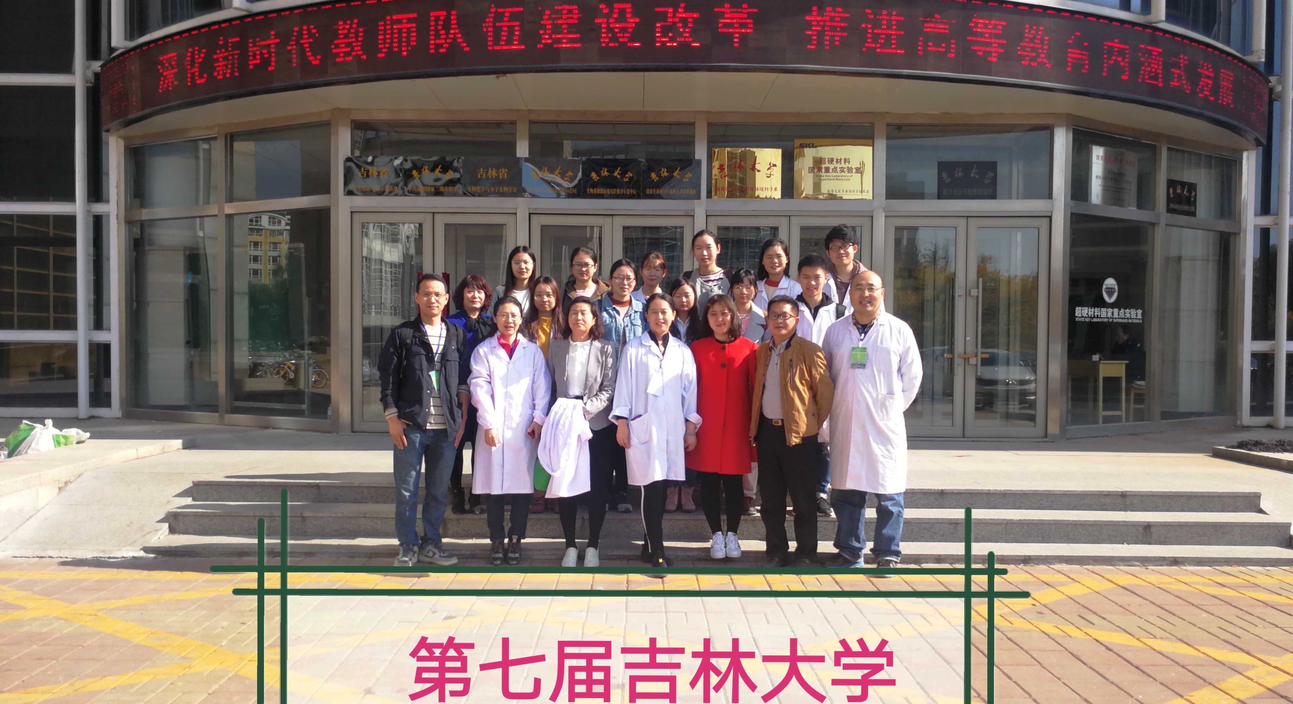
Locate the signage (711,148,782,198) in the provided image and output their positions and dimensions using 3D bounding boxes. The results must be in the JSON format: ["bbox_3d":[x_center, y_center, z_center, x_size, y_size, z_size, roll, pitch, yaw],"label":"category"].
[{"bbox_3d":[1.016,-1.798,10.169,0.700,0.505,0.030,0,1,0],"label":"signage"}]

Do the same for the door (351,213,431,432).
[{"bbox_3d":[-2.582,-0.303,10.257,0.815,2.240,0.060,0,1,0],"label":"door"}]

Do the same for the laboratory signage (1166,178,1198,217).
[{"bbox_3d":[6.014,-1.725,11.329,0.600,0.395,0.030,-1,2,-32],"label":"laboratory signage"}]

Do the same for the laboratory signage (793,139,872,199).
[{"bbox_3d":[1.889,-1.838,10.168,0.790,0.600,0.030,0,1,0],"label":"laboratory signage"}]

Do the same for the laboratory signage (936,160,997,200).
[{"bbox_3d":[3.258,-1.742,10.230,0.600,0.395,0.030,0,1,0],"label":"laboratory signage"}]

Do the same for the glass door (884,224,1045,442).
[{"bbox_3d":[3.255,-0.252,10.257,1.645,2.240,0.060,0,1,0],"label":"glass door"}]

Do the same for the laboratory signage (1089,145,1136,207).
[{"bbox_3d":[4.921,-1.837,10.635,0.800,0.600,0.030,-1,2,-32],"label":"laboratory signage"}]

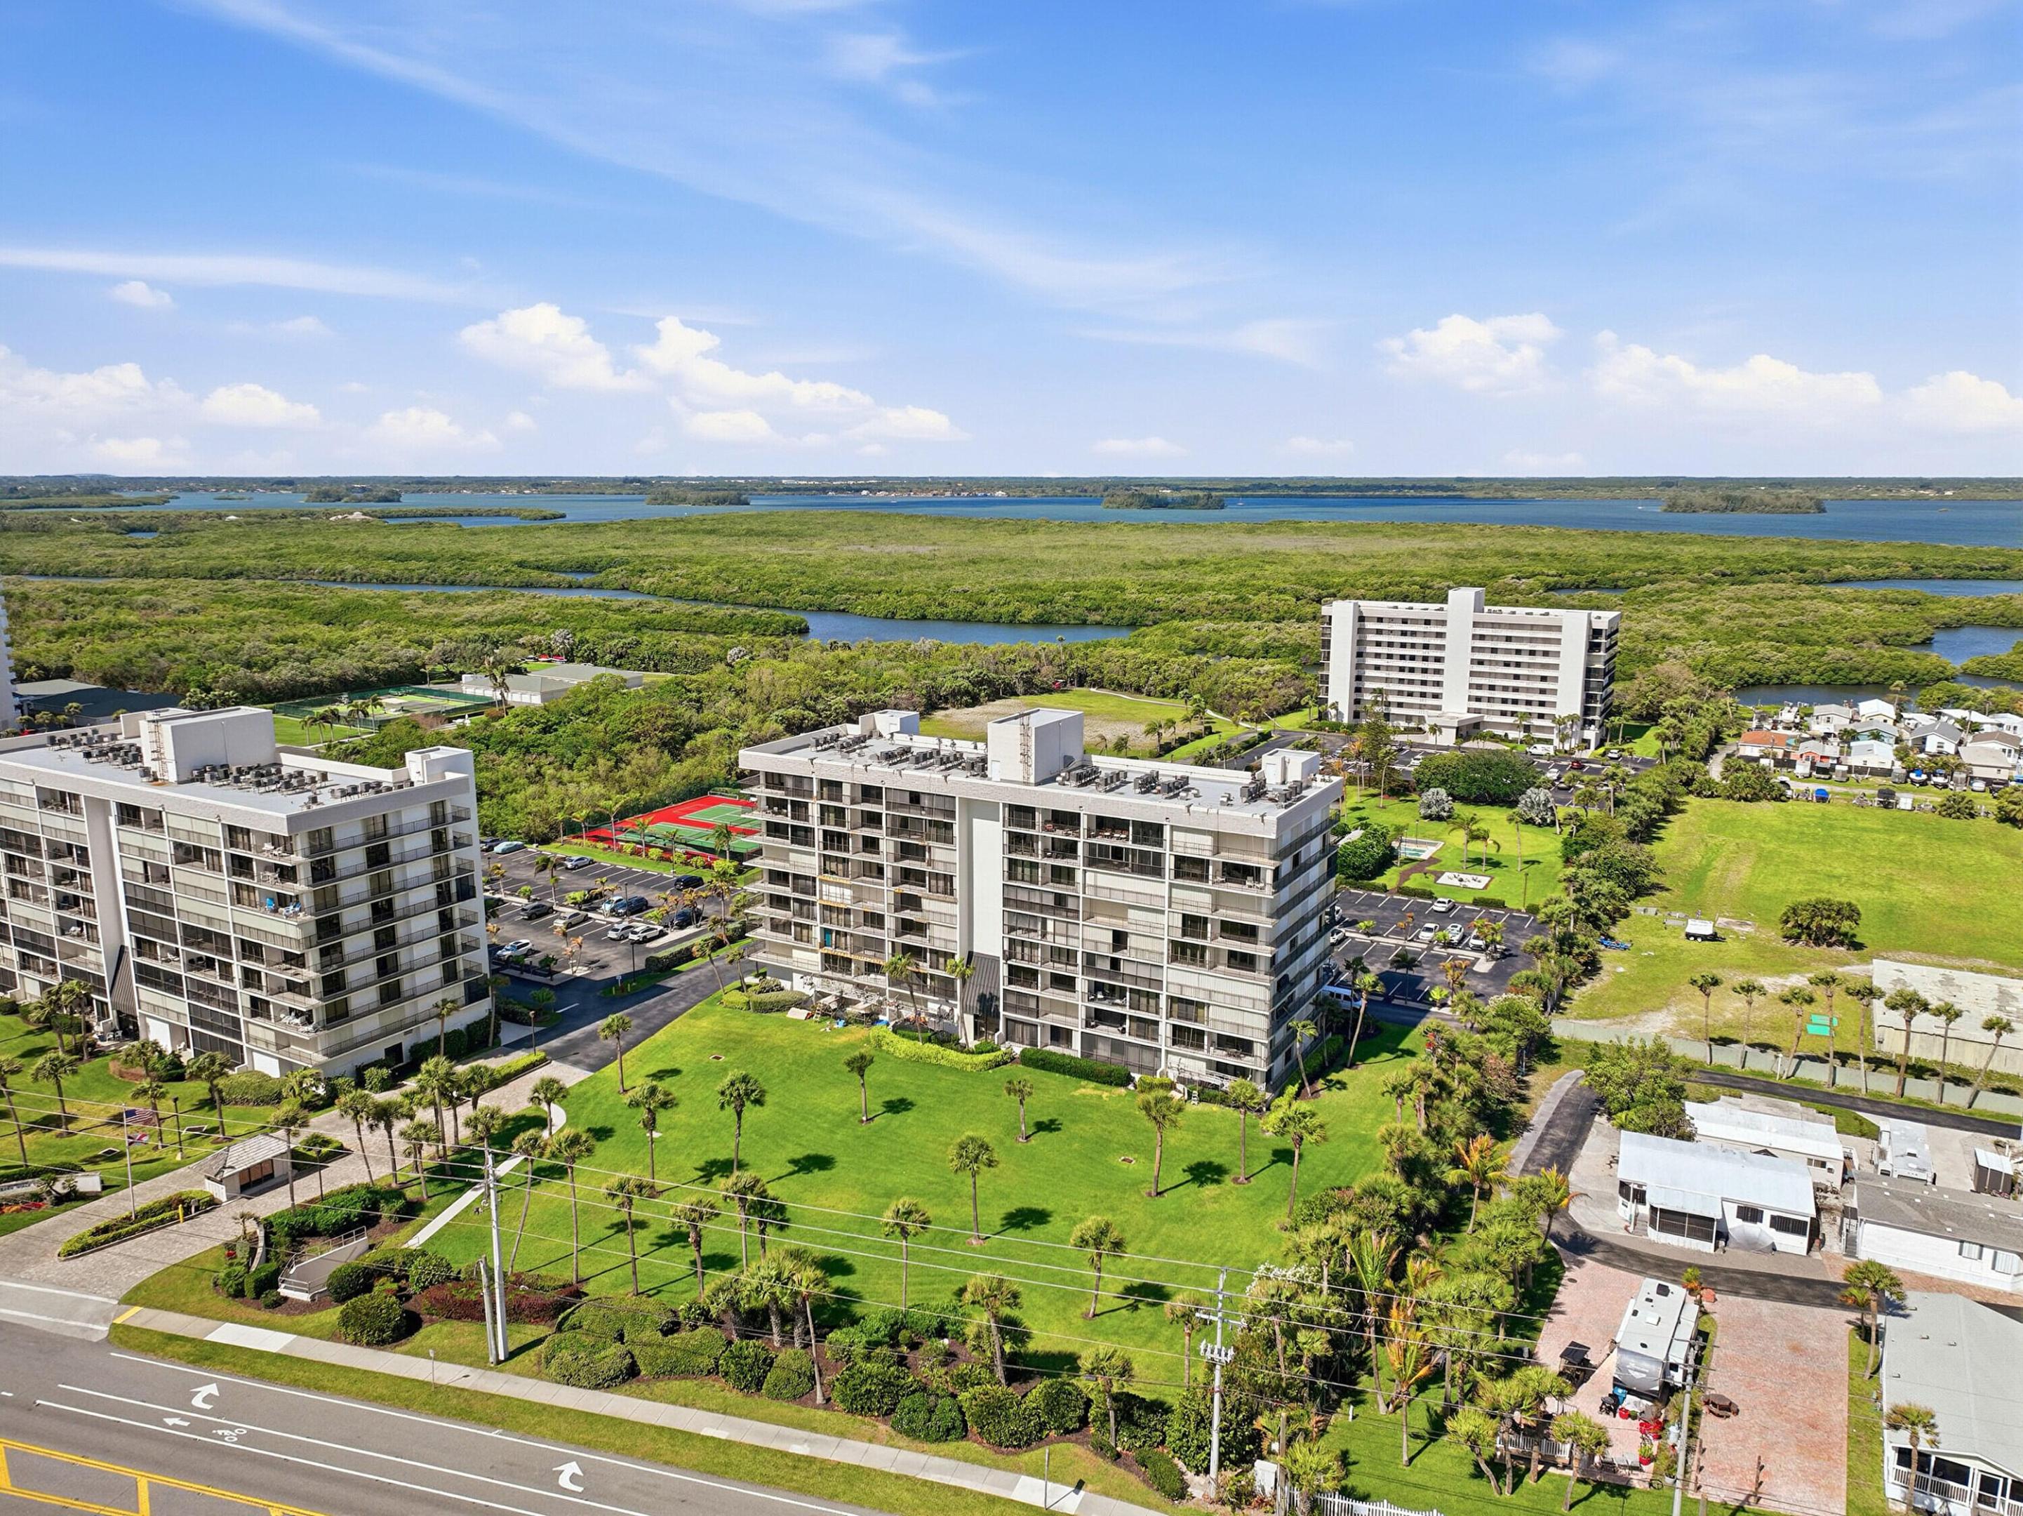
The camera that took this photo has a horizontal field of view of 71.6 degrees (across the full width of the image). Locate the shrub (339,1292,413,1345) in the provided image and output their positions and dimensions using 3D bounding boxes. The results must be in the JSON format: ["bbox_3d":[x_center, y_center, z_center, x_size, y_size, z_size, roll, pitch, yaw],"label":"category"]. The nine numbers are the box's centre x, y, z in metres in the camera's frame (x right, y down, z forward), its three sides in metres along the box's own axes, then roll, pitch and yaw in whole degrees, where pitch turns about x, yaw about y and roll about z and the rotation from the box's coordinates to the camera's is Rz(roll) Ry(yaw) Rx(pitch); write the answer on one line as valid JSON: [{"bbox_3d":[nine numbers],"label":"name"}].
[{"bbox_3d":[-41.509,36.561,91.380,4.000,2.400,3.900,2,12,10],"label":"shrub"}]

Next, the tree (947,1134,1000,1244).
[{"bbox_3d":[-2.748,30.721,99.994,3.589,7.913,3.589,0,12,0],"label":"tree"}]

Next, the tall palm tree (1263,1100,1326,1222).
[{"bbox_3d":[21.152,30.208,104.780,4.640,9.630,4.640,0,11,0],"label":"tall palm tree"}]

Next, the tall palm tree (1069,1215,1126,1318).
[{"bbox_3d":[5.763,33.783,92.993,3.700,7.280,3.700,0,11,0],"label":"tall palm tree"}]

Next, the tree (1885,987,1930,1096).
[{"bbox_3d":[77.953,25.027,122.897,3.254,9.985,3.254,0,12,0],"label":"tree"}]

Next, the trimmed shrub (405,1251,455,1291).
[{"bbox_3d":[-39.831,34.800,95.807,2.954,1.518,2.954,0,12,0],"label":"trimmed shrub"}]

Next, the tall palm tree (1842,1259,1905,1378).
[{"bbox_3d":[51.583,33.965,84.433,3.144,7.792,3.144,0,12,0],"label":"tall palm tree"}]

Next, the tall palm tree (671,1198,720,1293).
[{"bbox_3d":[-20.510,32.268,92.127,3.100,7.200,2.900,0,11,0],"label":"tall palm tree"}]

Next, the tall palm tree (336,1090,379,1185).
[{"bbox_3d":[-50.743,29.843,109.215,3.250,8.470,3.250,0,11,0],"label":"tall palm tree"}]

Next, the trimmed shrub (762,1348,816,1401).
[{"bbox_3d":[-13.344,36.856,84.258,3.116,2.164,3.116,0,12,0],"label":"trimmed shrub"}]

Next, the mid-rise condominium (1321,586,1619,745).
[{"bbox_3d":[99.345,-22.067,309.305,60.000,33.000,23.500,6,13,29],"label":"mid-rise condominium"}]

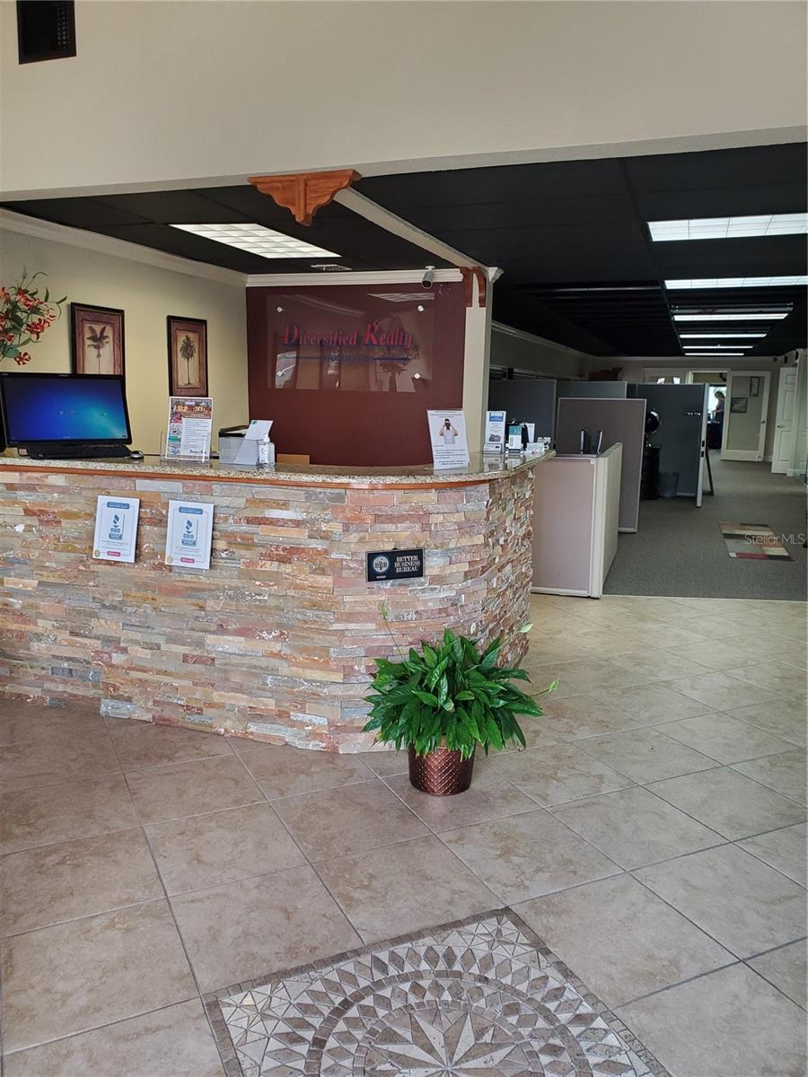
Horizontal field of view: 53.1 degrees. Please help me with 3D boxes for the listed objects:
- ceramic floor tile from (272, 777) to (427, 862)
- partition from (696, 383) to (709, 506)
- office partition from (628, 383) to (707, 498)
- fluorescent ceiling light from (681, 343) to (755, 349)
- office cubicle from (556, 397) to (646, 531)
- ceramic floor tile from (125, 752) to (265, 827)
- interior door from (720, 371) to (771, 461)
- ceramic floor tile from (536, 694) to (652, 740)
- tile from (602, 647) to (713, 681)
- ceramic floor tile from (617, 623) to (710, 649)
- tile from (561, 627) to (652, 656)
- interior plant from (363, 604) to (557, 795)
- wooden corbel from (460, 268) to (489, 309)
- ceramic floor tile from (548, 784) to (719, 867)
[{"bbox_3d":[-0.179,0.928,2.683,0.415,0.010,0.415,-4,11,-25],"label":"ceramic floor tile"},{"bbox_3d":[4.226,-1.344,11.458,0.070,1.670,1.200,4,10,19],"label":"partition"},{"bbox_3d":[4.001,-1.462,12.206,1.014,1.701,0.060,5,11,19],"label":"office partition"},{"bbox_3d":[5.942,-3.652,15.297,1.220,0.080,0.610,4,10,19],"label":"fluorescent ceiling light"},{"bbox_3d":[2.227,-0.842,9.250,0.940,1.490,0.060,4,10,19],"label":"office cubicle"},{"bbox_3d":[-0.741,0.885,2.876,0.415,0.010,0.415,-4,11,-25],"label":"ceramic floor tile"},{"bbox_3d":[7.905,-2.822,18.700,0.880,2.030,0.045,4,10,19],"label":"interior door"},{"bbox_3d":[0.782,0.792,3.594,0.415,0.010,0.415,-4,11,-25],"label":"ceramic floor tile"},{"bbox_3d":[1.483,0.734,4.708,0.452,0.010,0.452,-4,11,-25],"label":"tile"},{"bbox_3d":[1.561,0.589,4.877,0.415,0.010,0.415,-4,11,-25],"label":"ceramic floor tile"},{"bbox_3d":[1.288,0.661,5.115,0.452,0.010,0.452,-4,11,-25],"label":"tile"},{"bbox_3d":[0.199,0.563,2.869,0.668,0.649,0.600,1,10,0],"label":"interior plant"},{"bbox_3d":[0.553,-1.989,6.416,0.165,0.280,0.190,5,10,20],"label":"wooden corbel"},{"bbox_3d":[0.828,1.033,2.908,0.452,0.010,0.452,-4,11,-25],"label":"ceramic floor tile"}]

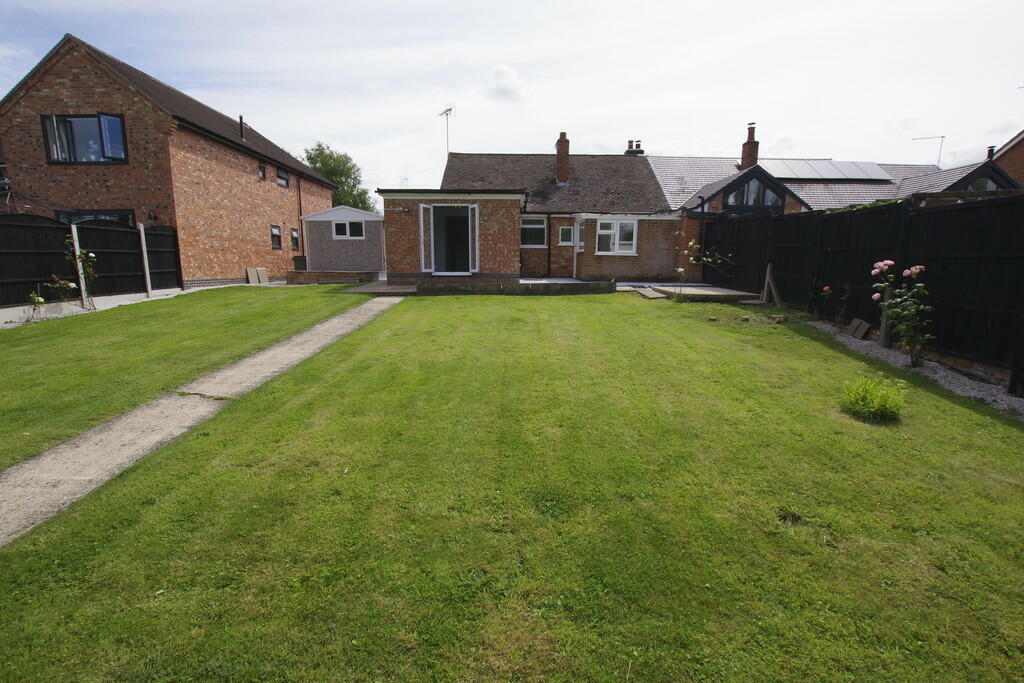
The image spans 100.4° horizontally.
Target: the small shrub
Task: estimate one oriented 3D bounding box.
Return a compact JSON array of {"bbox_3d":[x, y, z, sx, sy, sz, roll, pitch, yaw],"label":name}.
[{"bbox_3d":[3.140,0.475,3.720,0.460,0.310,0.460,0,10,0],"label":"small shrub"}]

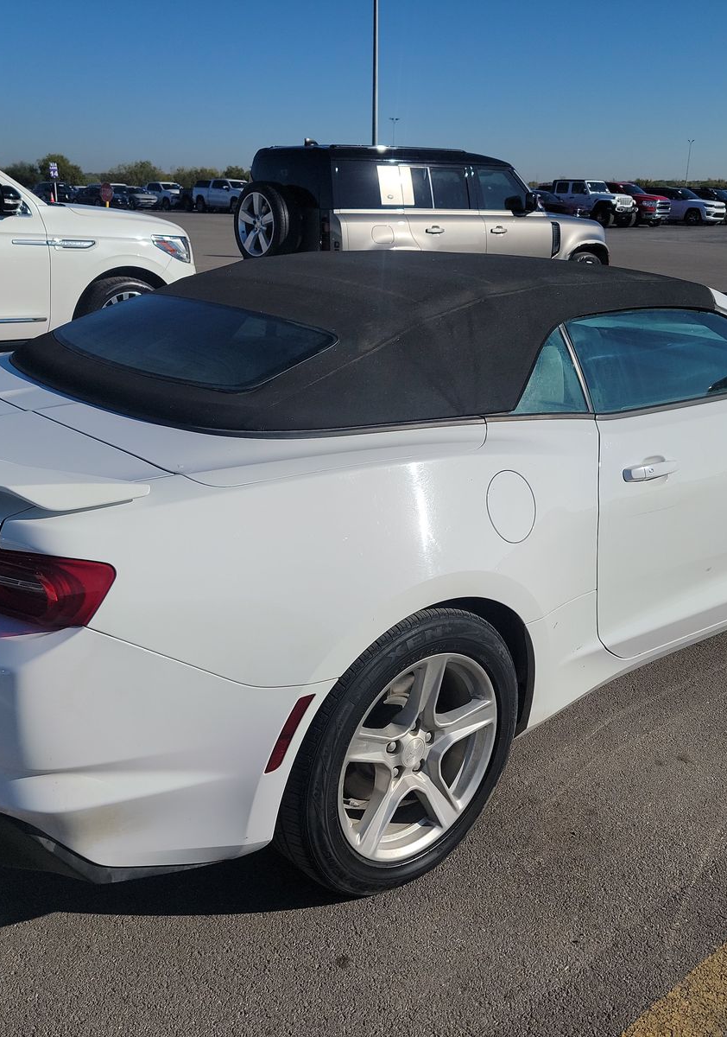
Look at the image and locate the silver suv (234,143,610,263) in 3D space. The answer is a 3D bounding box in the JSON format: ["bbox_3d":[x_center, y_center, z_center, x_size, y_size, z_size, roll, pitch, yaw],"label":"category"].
[{"bbox_3d":[0.834,-3.352,11.546,5.000,1.967,2.000,-15,24,-37],"label":"silver suv"}]

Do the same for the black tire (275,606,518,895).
[{"bbox_3d":[0.073,0.523,2.268,0.690,0.690,0.240,-15,24,-37],"label":"black tire"}]

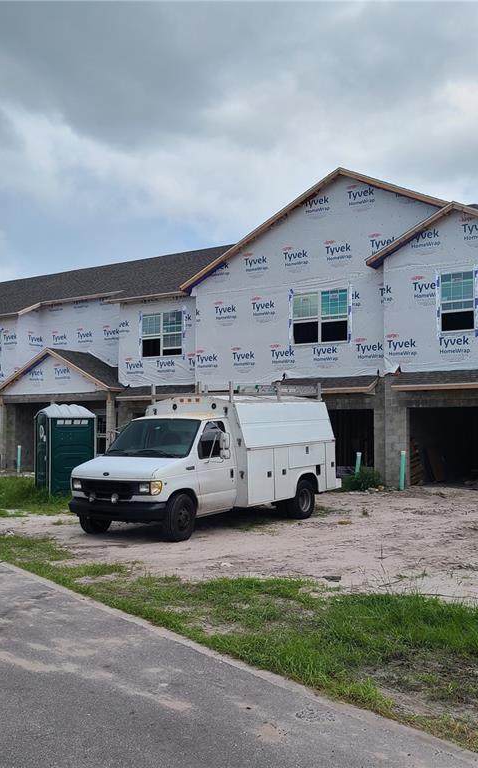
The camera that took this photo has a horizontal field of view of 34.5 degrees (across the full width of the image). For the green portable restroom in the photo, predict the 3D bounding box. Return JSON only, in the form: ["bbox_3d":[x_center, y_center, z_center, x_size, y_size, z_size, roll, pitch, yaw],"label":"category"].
[{"bbox_3d":[-4.442,1.698,19.792,1.200,2.300,1.120,1,-3,-32],"label":"green portable restroom"}]

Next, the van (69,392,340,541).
[{"bbox_3d":[-0.491,1.339,14.281,2.360,2.360,5.730,-2,-2,35],"label":"van"}]

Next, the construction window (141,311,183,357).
[{"bbox_3d":[-2.753,-1.788,27.529,1.943,1.602,0.120,-2,-3,35],"label":"construction window"}]

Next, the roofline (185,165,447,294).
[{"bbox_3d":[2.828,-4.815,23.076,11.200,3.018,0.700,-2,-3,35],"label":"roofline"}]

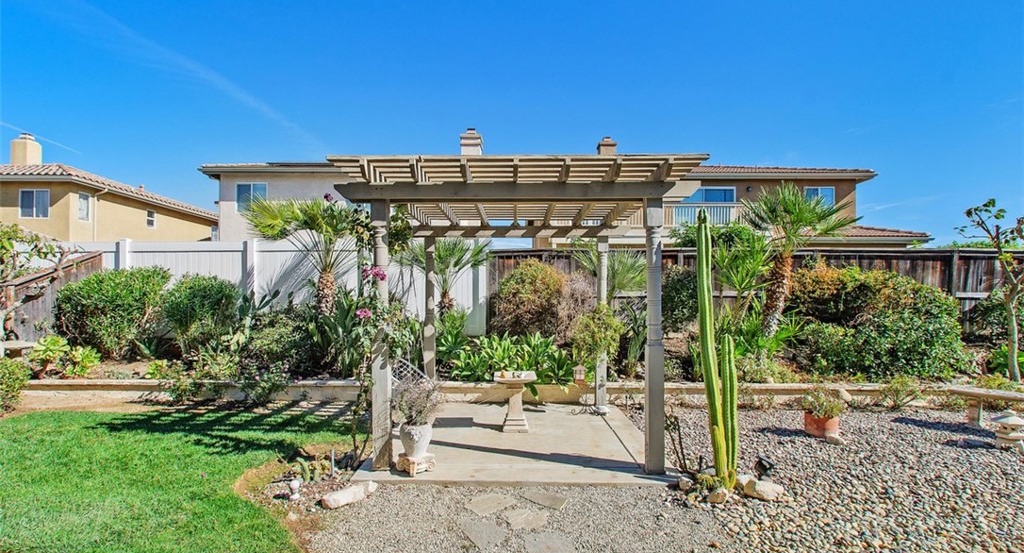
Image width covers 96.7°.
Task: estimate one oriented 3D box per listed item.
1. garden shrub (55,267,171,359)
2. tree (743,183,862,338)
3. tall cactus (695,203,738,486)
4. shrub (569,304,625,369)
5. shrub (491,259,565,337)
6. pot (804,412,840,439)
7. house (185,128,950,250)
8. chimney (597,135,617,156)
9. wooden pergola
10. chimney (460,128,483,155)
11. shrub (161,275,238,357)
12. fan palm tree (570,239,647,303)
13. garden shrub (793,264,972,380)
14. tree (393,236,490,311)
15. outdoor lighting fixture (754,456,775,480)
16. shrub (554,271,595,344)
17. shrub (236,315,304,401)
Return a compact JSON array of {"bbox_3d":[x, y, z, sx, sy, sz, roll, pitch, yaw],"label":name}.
[{"bbox_3d":[-6.759,0.626,7.700,1.680,1.530,1.400,0,-2,0],"label":"garden shrub"},{"bbox_3d":[4.927,-0.274,7.800,1.750,2.680,1.700,0,-2,0],"label":"tree"},{"bbox_3d":[1.626,0.577,3.600,0.330,2.200,0.280,0,-2,0],"label":"tall cactus"},{"bbox_3d":[1.114,0.804,6.000,0.740,0.900,0.680,0,-2,0],"label":"shrub"},{"bbox_3d":[0.261,0.414,8.200,1.350,1.500,1.200,0,-3,0],"label":"shrub"},{"bbox_3d":[3.372,1.610,4.950,0.370,0.280,0.370,0,-3,0],"label":"pot"},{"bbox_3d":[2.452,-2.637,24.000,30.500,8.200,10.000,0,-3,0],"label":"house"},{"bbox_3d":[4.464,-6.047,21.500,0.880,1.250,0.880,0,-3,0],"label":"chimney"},{"bbox_3d":[0.060,0.410,4.900,3.040,2.530,2.980,0,-2,0],"label":"wooden pergola"},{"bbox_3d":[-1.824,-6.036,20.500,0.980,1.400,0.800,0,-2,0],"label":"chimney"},{"bbox_3d":[-5.339,0.668,7.800,1.220,1.350,1.080,0,-2,0],"label":"shrub"},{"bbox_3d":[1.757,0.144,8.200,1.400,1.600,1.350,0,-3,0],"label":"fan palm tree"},{"bbox_3d":[6.065,0.688,7.450,2.650,1.750,1.750,0,-2,0],"label":"garden shrub"},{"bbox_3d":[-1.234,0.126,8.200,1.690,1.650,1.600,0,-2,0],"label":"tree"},{"bbox_3d":[2.081,1.574,3.750,0.150,0.190,0.150,2,-3,-30],"label":"outdoor lighting fixture"},{"bbox_3d":[1.126,0.559,8.200,0.750,1.320,0.750,0,-3,0],"label":"shrub"},{"bbox_3d":[-3.517,1.189,6.600,0.950,1.280,0.900,0,-3,0],"label":"shrub"}]

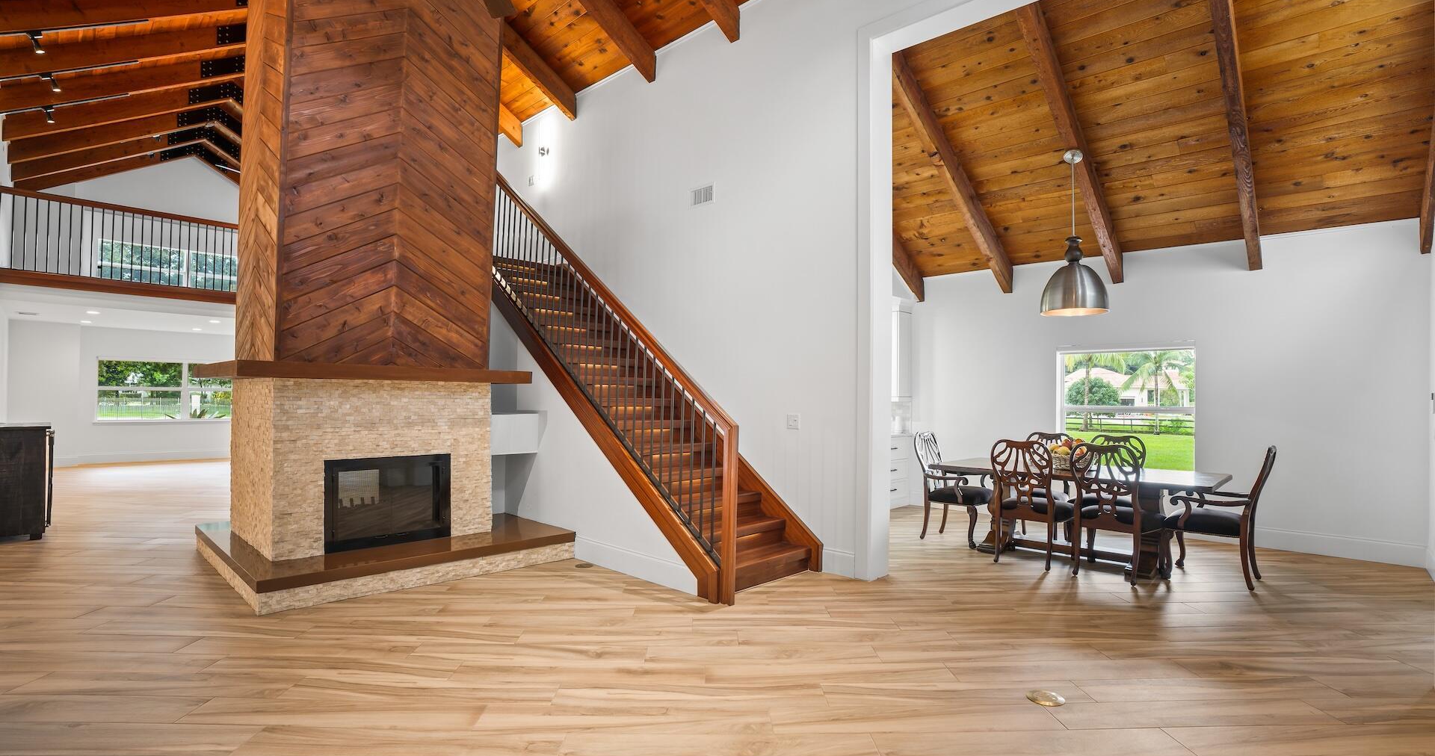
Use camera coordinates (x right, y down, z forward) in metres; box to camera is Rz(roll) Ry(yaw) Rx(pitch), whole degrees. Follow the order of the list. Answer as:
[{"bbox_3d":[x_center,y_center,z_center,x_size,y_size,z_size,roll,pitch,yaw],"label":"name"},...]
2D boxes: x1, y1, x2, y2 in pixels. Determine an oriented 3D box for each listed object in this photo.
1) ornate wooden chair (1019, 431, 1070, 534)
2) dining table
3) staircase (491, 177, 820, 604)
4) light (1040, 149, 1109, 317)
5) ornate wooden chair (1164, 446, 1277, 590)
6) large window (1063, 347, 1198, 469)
[{"bbox_3d":[3.204,1.095,6.331,0.530,1.070,0.667,-1,-2,42],"label":"ornate wooden chair"},{"bbox_3d":[3.206,1.229,5.801,2.182,0.769,1.112,-1,-2,42],"label":"dining table"},{"bbox_3d":[-0.892,-0.441,6.085,4.003,4.003,1.181,-1,-2,44],"label":"staircase"},{"bbox_3d":[3.313,-1.363,5.950,0.550,1.515,0.550,-1,-2,42],"label":"light"},{"bbox_3d":[4.008,1.062,5.083,0.681,1.084,0.612,-1,-2,42],"label":"ornate wooden chair"},{"bbox_3d":[4.496,0.358,7.069,1.293,1.334,0.130,-1,-2,44],"label":"large window"}]

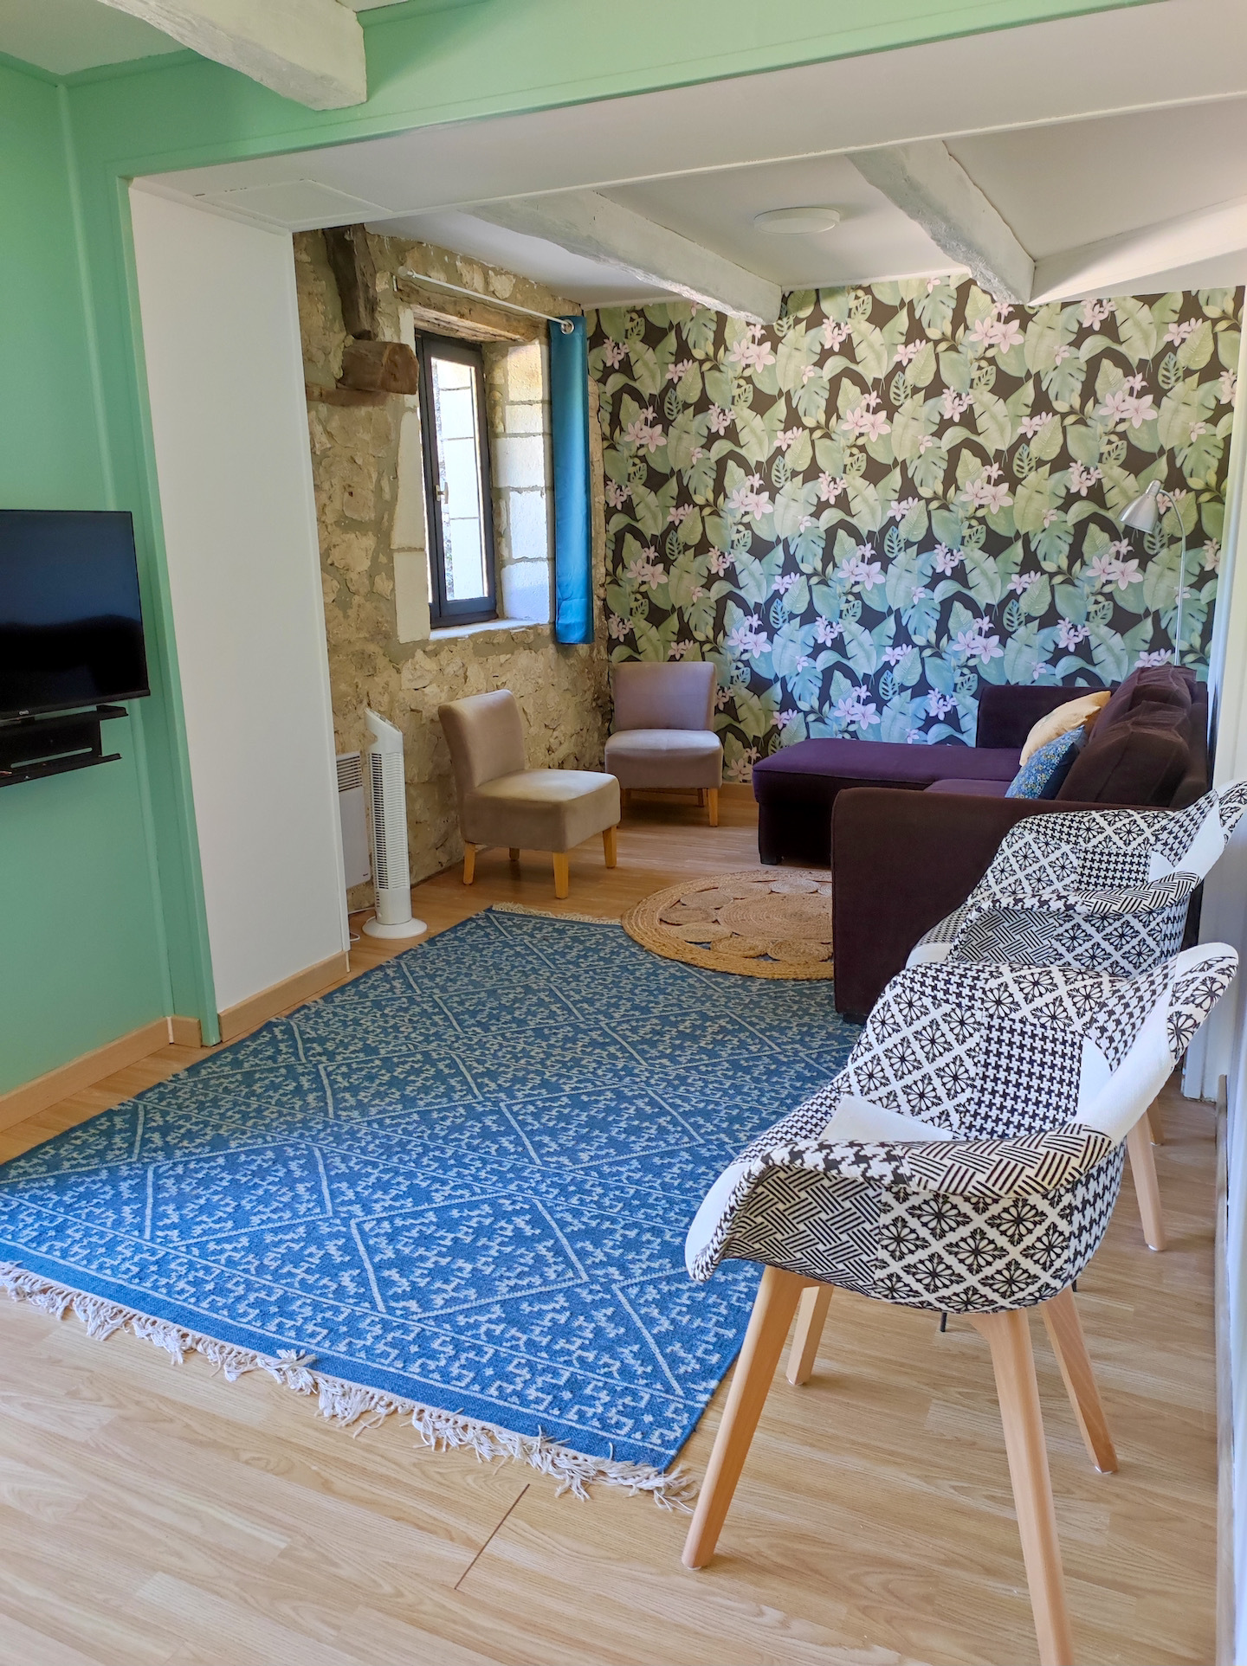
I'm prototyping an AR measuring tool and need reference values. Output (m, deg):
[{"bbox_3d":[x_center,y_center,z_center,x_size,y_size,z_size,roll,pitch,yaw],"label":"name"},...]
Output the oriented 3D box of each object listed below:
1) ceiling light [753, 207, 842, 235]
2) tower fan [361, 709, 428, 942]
[{"bbox_3d":[0.597,-2.094,4.126,0.292,0.030,0.292,-1,14,0],"label":"ceiling light"},{"bbox_3d":[-0.799,-0.041,4.104,0.225,0.760,0.225,-1,14,3],"label":"tower fan"}]

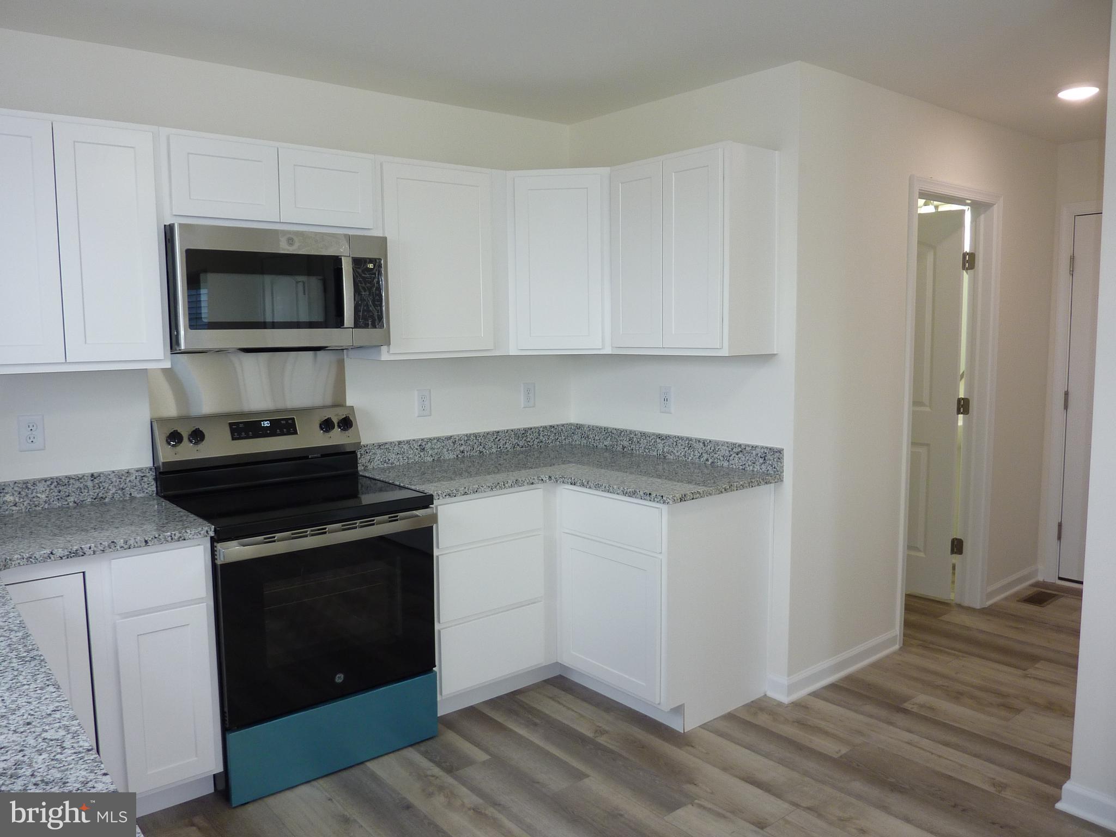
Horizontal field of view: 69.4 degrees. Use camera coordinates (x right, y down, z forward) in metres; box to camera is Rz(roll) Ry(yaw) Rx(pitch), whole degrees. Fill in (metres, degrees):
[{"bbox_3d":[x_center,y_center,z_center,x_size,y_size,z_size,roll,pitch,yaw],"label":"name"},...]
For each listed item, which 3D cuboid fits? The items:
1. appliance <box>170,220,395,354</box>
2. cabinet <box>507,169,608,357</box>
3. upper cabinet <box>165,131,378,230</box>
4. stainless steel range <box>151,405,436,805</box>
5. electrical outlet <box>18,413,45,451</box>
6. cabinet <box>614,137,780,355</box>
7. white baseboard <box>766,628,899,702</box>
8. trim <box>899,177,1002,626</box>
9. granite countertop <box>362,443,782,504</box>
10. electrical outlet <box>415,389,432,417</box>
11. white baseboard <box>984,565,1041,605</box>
[{"bbox_3d":[-1.042,-0.455,2.930,0.752,0.410,0.400,-6,8,-39],"label":"appliance"},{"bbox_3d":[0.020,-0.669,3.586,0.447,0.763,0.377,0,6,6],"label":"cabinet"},{"bbox_3d":[-1.068,-0.821,2.924,0.757,0.307,0.322,-6,8,-39],"label":"upper cabinet"},{"bbox_3d":[-0.922,0.584,2.902,0.748,1.177,0.680,-6,7,-39],"label":"stainless steel range"},{"bbox_3d":[-1.737,0.049,2.662,0.071,0.117,0.008,-6,8,-39],"label":"electrical outlet"},{"bbox_3d":[0.523,-0.641,3.230,0.310,0.763,0.627,-6,7,-39],"label":"cabinet"},{"bbox_3d":[1.226,1.054,3.531,0.882,0.097,0.102,-6,8,-39],"label":"white baseboard"},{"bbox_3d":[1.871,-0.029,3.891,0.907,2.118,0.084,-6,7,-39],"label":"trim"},{"bbox_3d":[0.017,0.236,3.292,1.197,0.032,1.288,-6,8,-39],"label":"granite countertop"},{"bbox_3d":[-0.590,-0.068,3.552,0.071,0.117,0.010,-6,7,-39],"label":"electrical outlet"},{"bbox_3d":[2.539,0.918,4.477,0.710,0.094,0.020,-6,7,-39],"label":"white baseboard"}]

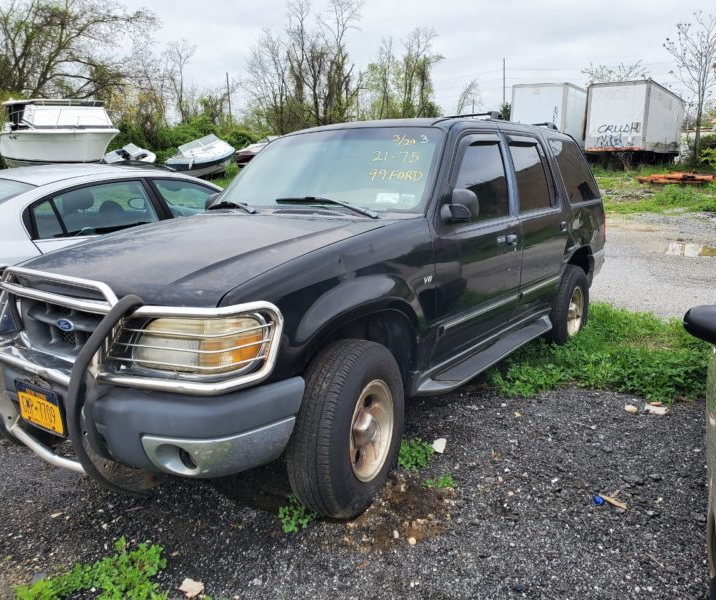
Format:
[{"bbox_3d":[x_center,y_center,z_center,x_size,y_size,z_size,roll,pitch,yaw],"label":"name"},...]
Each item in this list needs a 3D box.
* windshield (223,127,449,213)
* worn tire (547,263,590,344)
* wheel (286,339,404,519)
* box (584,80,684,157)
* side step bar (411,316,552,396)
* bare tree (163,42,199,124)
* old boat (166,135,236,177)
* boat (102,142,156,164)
[{"bbox_3d":[-0.182,-0.763,3.374,1.480,0.140,0.700,7,55,35],"label":"windshield"},{"bbox_3d":[1.631,0.089,4.791,0.235,0.730,0.730,7,14,35],"label":"worn tire"},{"bbox_3d":[-0.027,0.533,2.534,0.235,0.730,0.730,5,13,26],"label":"wheel"},{"bbox_3d":[14.700,-9.150,31.200,2.500,2.870,11.200,8,15,34],"label":"box"},{"bbox_3d":[0.836,0.301,3.619,0.240,0.140,1.700,7,14,35],"label":"side step bar"},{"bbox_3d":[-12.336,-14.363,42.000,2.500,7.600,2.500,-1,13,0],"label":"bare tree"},{"bbox_3d":[-7.423,-6.759,28.500,5.000,1.500,2.000,9,31,39],"label":"old boat"},{"bbox_3d":[-11.358,-7.114,30.000,4.300,1.350,1.800,6,24,28],"label":"boat"}]

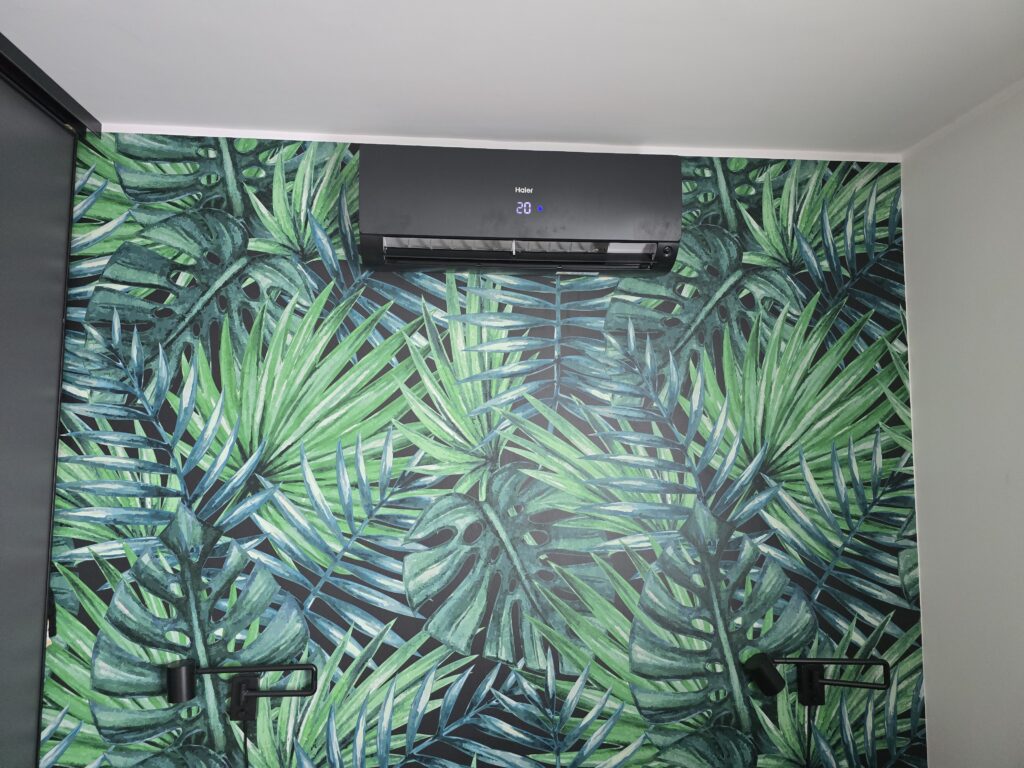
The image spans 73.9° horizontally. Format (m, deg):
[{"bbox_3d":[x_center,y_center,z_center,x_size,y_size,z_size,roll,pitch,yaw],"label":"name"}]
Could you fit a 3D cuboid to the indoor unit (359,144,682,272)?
[{"bbox_3d":[0.023,-0.472,1.925,0.868,0.300,0.203,1,-5,-5],"label":"indoor unit"}]

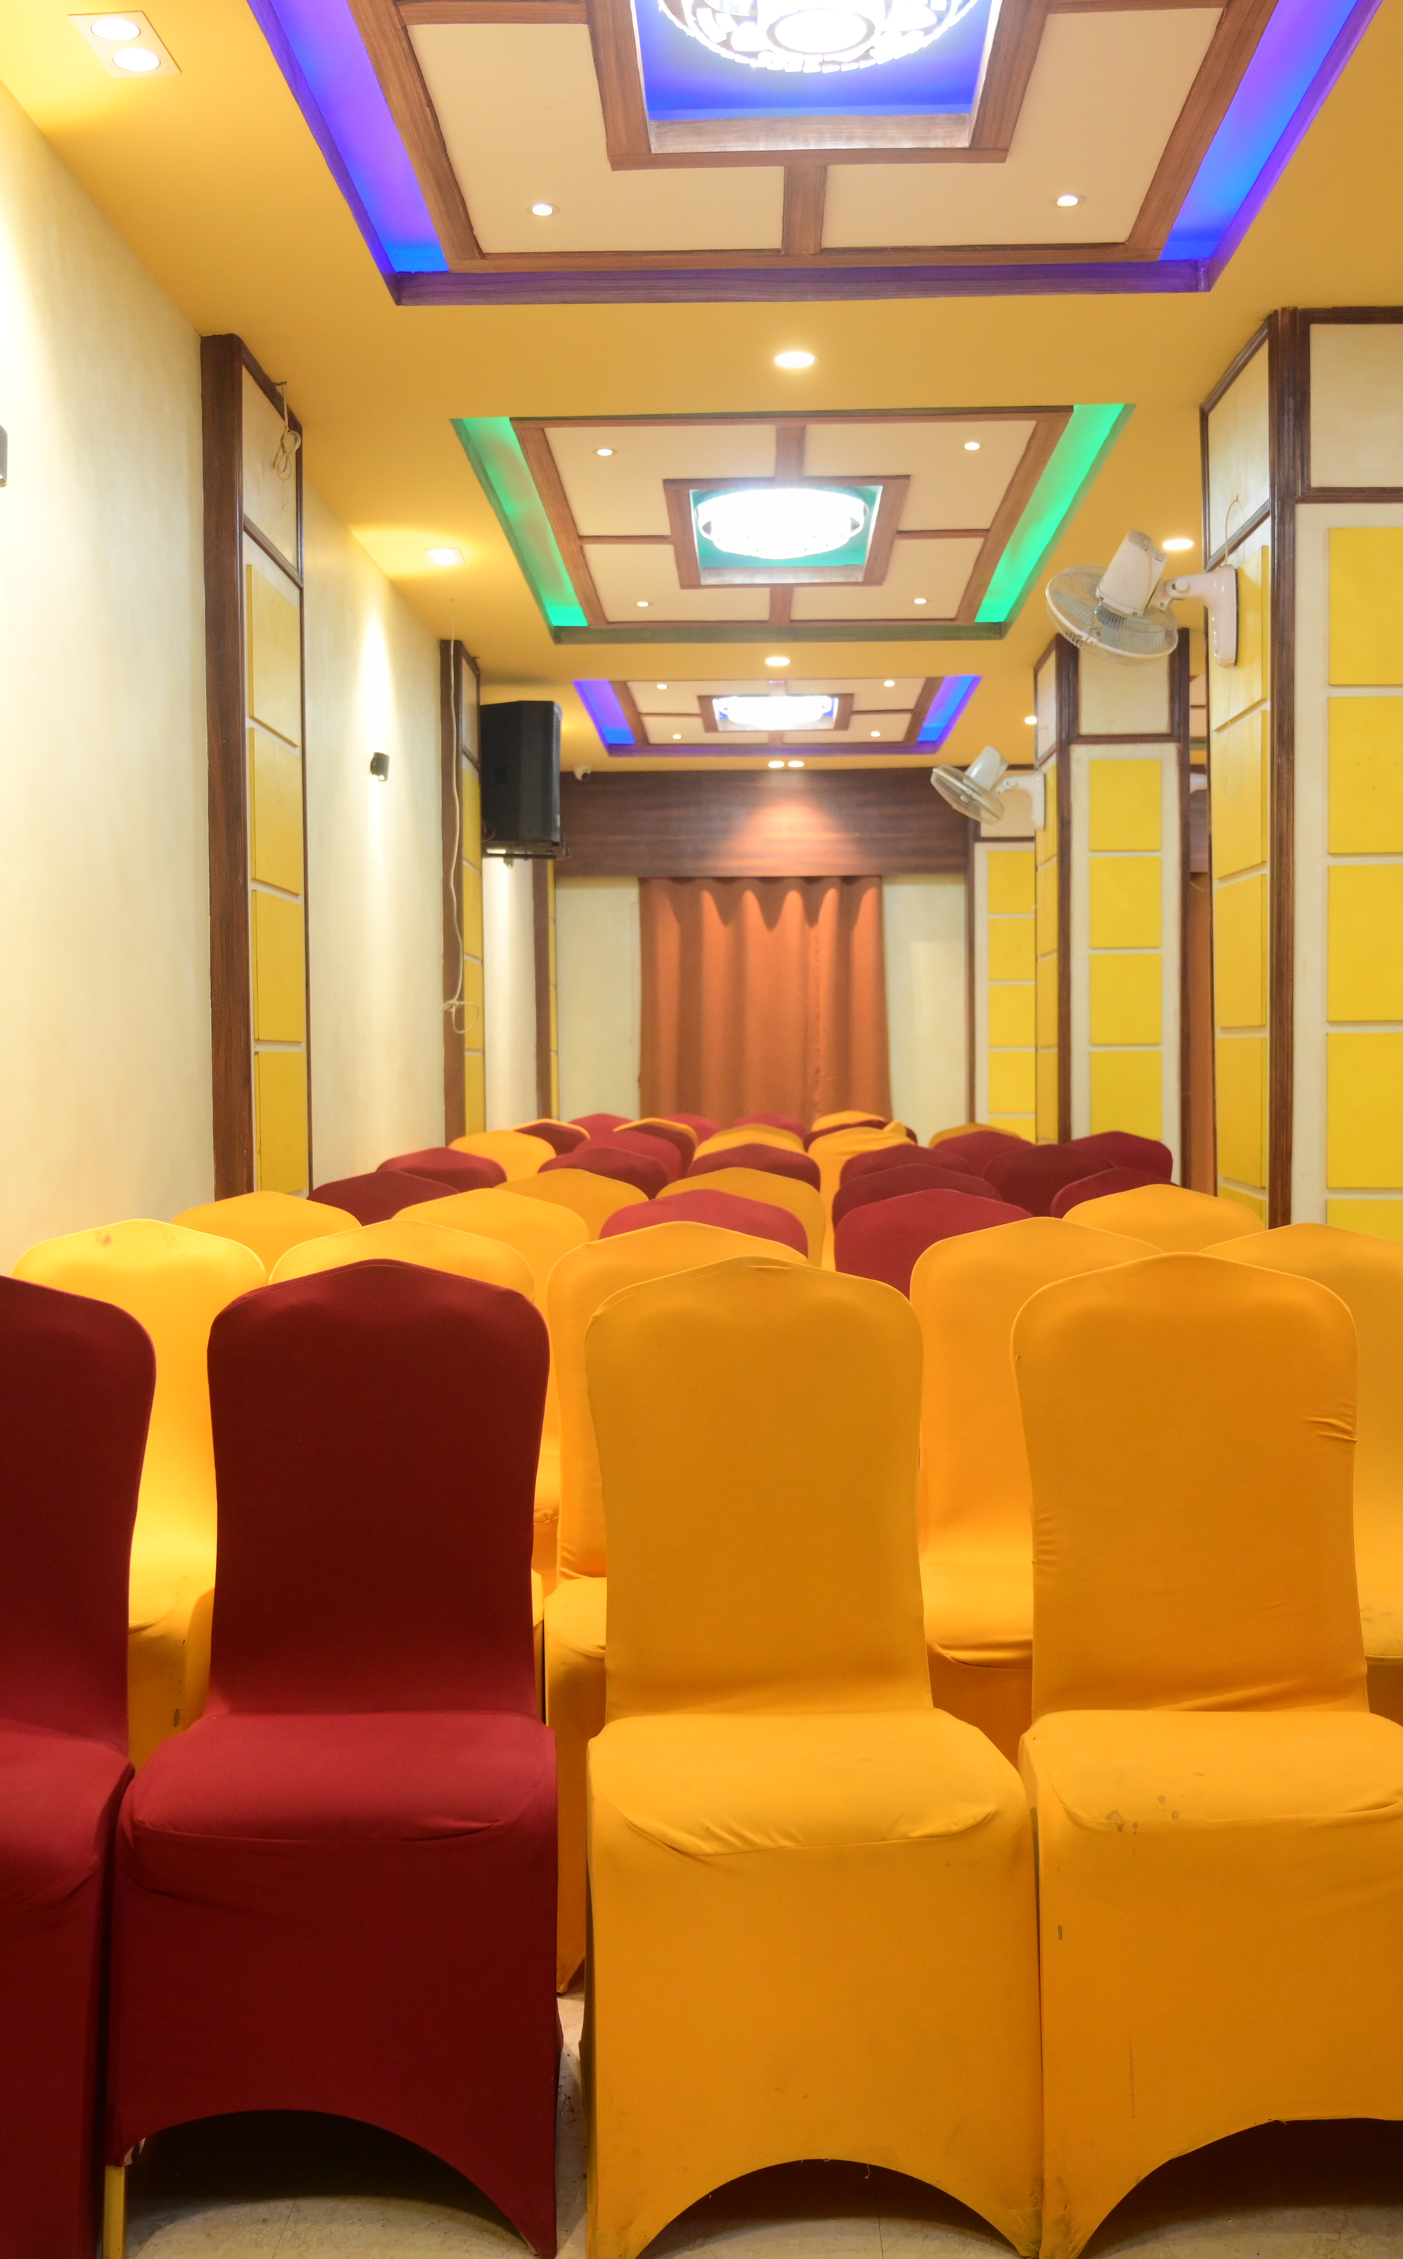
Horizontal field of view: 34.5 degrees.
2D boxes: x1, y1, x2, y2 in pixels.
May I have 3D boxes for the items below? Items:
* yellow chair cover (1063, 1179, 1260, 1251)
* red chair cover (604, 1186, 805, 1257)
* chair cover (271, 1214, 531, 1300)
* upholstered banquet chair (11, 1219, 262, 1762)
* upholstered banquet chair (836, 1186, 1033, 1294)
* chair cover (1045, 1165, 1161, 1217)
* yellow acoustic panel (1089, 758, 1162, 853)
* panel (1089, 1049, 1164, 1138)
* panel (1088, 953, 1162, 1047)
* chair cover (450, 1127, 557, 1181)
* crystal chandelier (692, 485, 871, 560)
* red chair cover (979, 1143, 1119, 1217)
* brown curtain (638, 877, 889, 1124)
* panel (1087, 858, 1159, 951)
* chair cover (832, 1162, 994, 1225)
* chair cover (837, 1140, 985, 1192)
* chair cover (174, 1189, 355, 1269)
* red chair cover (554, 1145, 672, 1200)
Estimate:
[{"bbox_3d":[0.877,0.577,4.033,0.450,0.930,0.580,0,2,1],"label":"yellow chair cover"},{"bbox_3d":[0.005,0.587,4.003,0.450,0.930,0.580,0,2,1],"label":"red chair cover"},{"bbox_3d":[-0.452,0.617,3.163,0.450,0.945,0.530,0,2,2],"label":"chair cover"},{"bbox_3d":[-0.867,0.613,3.233,0.450,0.930,0.580,0,2,1],"label":"upholstered banquet chair"},{"bbox_3d":[0.430,0.579,3.930,0.445,0.935,0.530,0,2,1],"label":"upholstered banquet chair"},{"bbox_3d":[1.001,0.562,5.138,0.455,0.945,0.560,0,2,1],"label":"chair cover"},{"bbox_3d":[1.711,-1.303,9.100,0.291,0.371,0.025,0,2,1],"label":"yellow acoustic panel"},{"bbox_3d":[1.589,-0.128,8.427,0.267,0.336,0.020,0,2,1],"label":"panel"},{"bbox_3d":[1.586,-0.493,8.416,0.267,0.336,0.020,0,2,1],"label":"panel"},{"bbox_3d":[-0.708,0.480,7.850,0.450,0.945,0.530,0,2,2],"label":"chair cover"},{"bbox_3d":[0.255,-1.892,7.093,0.540,0.200,0.540,0,2,1],"label":"crystal chandelier"},{"bbox_3d":[1.045,0.520,6.537,0.455,0.945,0.560,0,2,1],"label":"red chair cover"},{"bbox_3d":[0.385,-0.393,13.739,1.546,2.283,0.140,0,2,2],"label":"brown curtain"},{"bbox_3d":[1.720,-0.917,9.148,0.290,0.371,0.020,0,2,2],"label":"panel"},{"bbox_3d":[0.499,0.554,5.003,0.450,0.930,0.580,0,2,1],"label":"chair cover"},{"bbox_3d":[0.589,0.520,6.165,0.450,0.945,0.530,0,2,2],"label":"chair cover"},{"bbox_3d":[-0.797,0.590,3.959,0.445,0.935,0.530,-1,2,-2],"label":"chair cover"},{"bbox_3d":[-0.274,0.519,6.226,0.445,0.935,0.530,0,2,1],"label":"red chair cover"}]

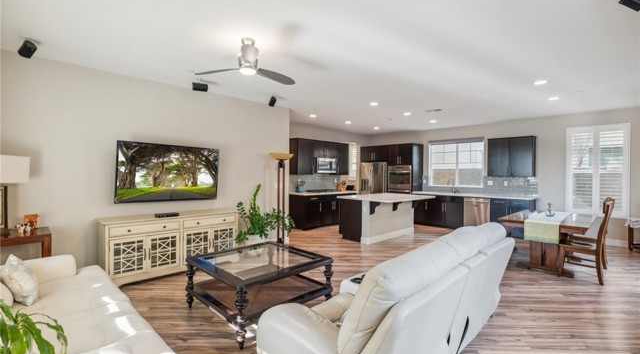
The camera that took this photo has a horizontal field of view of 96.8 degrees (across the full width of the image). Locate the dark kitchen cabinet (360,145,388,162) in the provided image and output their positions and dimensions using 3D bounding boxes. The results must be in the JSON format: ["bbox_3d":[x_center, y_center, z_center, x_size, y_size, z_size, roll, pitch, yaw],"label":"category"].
[{"bbox_3d":[1.956,-0.724,9.305,0.630,0.495,1.000,0,1,-44],"label":"dark kitchen cabinet"}]

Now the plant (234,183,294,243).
[{"bbox_3d":[-1.002,0.727,4.954,0.900,1.200,0.870,0,1,-44],"label":"plant"}]

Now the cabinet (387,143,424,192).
[{"bbox_3d":[2.585,0.183,8.647,0.630,2.290,0.840,0,1,-44],"label":"cabinet"}]

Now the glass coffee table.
[{"bbox_3d":[-0.627,1.101,2.946,1.070,0.510,1.080,2,1,43],"label":"glass coffee table"}]

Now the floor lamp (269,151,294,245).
[{"bbox_3d":[-0.708,0.453,5.205,0.460,1.750,0.460,1,1,0],"label":"floor lamp"}]

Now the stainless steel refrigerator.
[{"bbox_3d":[1.953,0.429,9.497,0.820,1.780,0.910,0,1,-43],"label":"stainless steel refrigerator"}]

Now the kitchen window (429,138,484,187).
[{"bbox_3d":[3.832,-0.387,8.103,0.120,1.310,1.520,0,1,-43],"label":"kitchen window"}]

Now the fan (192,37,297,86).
[{"bbox_3d":[-0.635,-1.219,2.980,1.020,0.355,1.130,0,1,-44],"label":"fan"}]

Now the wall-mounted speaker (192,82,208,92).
[{"bbox_3d":[-1.715,-1.282,4.071,0.210,0.115,0.125,0,13,-43],"label":"wall-mounted speaker"}]

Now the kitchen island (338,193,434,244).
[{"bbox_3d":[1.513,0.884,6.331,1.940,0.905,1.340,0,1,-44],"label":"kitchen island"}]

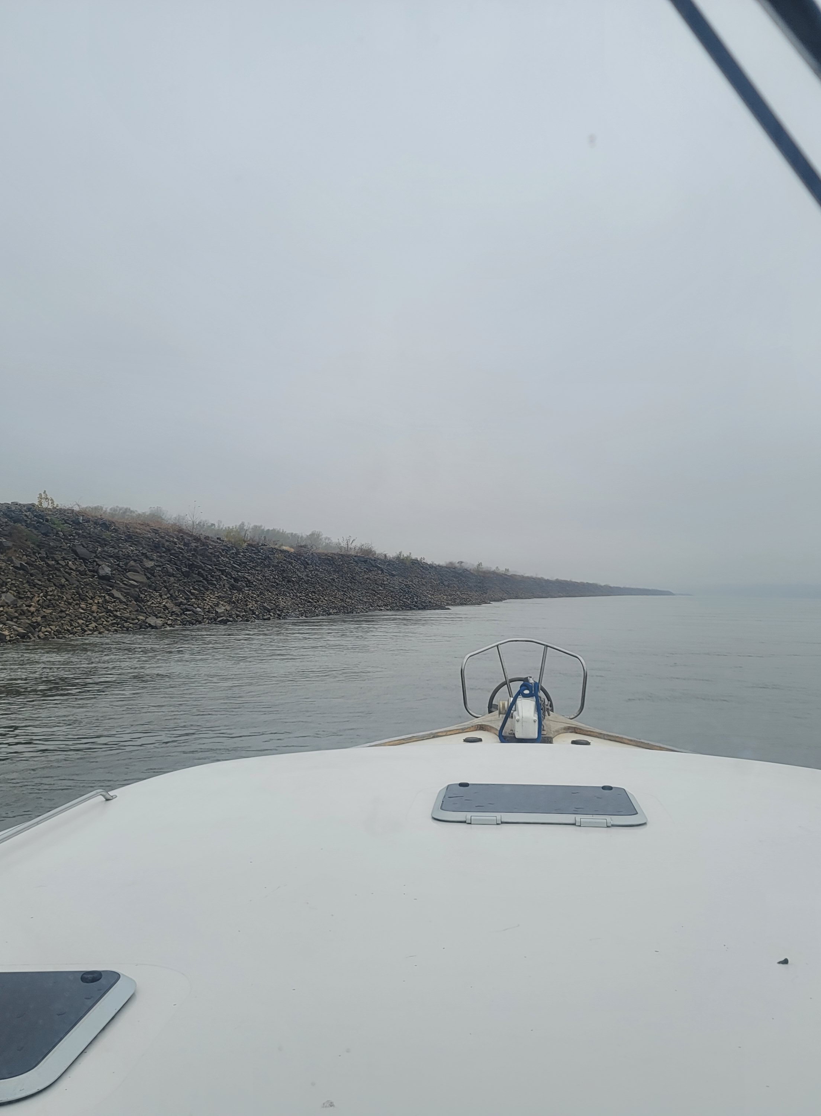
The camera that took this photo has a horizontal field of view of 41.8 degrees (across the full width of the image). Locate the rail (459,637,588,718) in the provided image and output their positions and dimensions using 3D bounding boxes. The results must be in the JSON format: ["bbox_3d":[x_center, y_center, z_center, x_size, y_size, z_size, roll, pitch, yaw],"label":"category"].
[{"bbox_3d":[0.778,0.819,7.350,0.820,0.480,0.800,1,-2,5],"label":"rail"}]

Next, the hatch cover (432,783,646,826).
[{"bbox_3d":[0.395,0.765,3.349,0.620,0.030,0.500,0,-2,5],"label":"hatch cover"}]

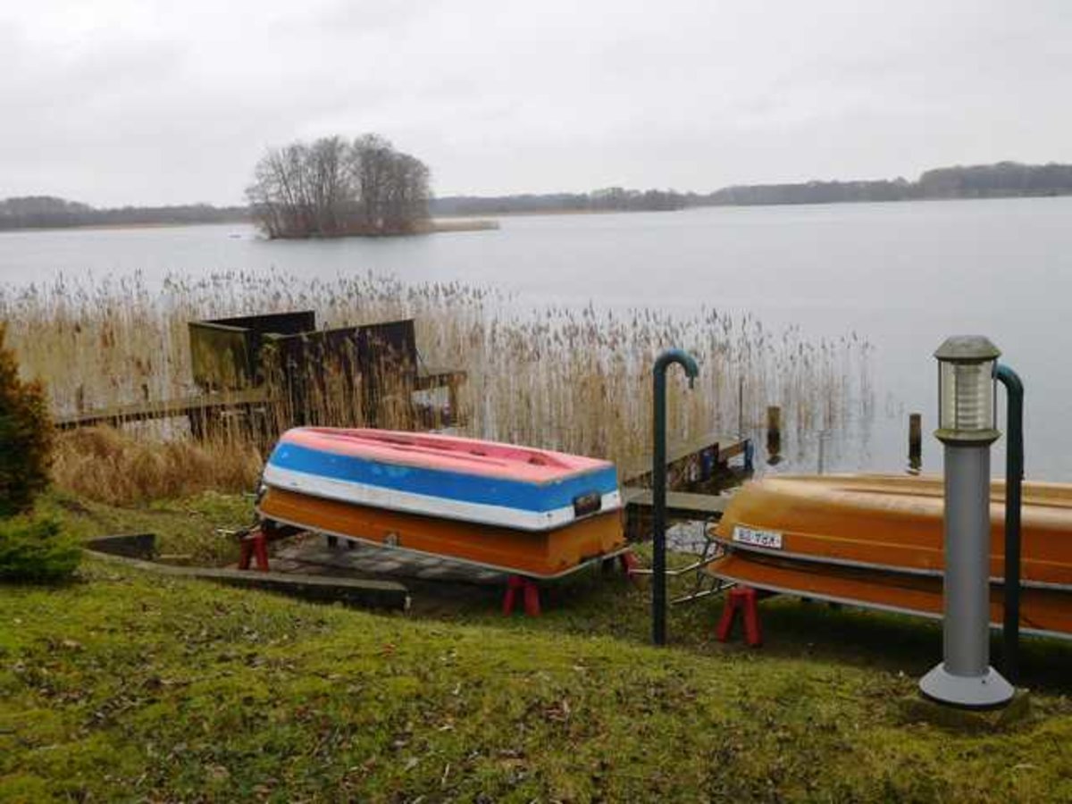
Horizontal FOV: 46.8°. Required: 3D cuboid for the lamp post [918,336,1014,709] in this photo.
[{"bbox_3d":[1.350,0.364,3.853,0.283,1.130,0.283,1,9,19],"label":"lamp post"}]

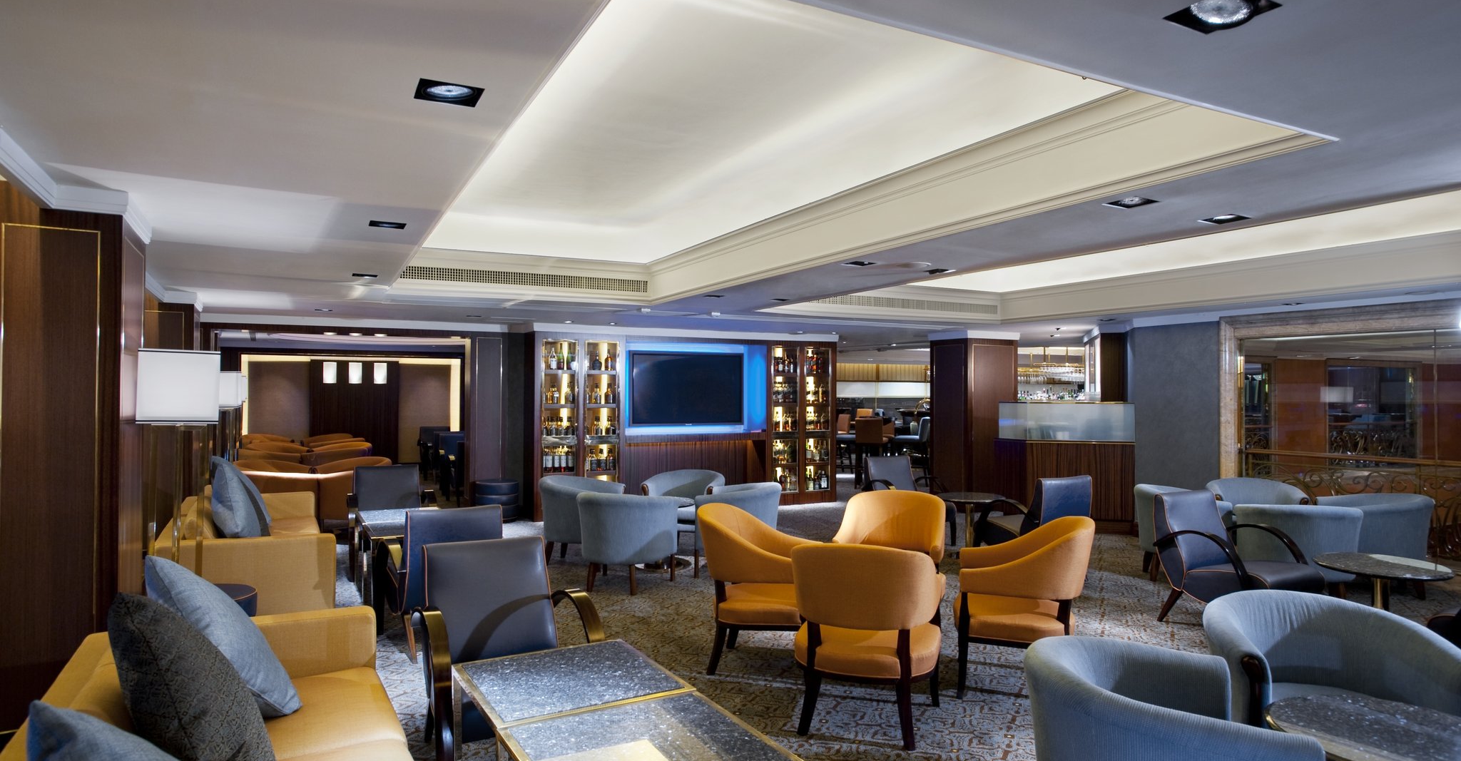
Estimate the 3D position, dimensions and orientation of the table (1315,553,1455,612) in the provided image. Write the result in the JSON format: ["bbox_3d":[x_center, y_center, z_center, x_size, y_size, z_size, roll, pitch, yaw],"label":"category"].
[{"bbox_3d":[3.490,1.284,4.420,0.698,0.532,0.698,0,-1,0],"label":"table"}]

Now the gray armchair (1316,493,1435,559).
[{"bbox_3d":[4.783,1.203,6.048,0.690,0.731,0.720,0,-1,24],"label":"gray armchair"}]

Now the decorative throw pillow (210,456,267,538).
[{"bbox_3d":[-3.437,0.822,5.617,0.180,0.560,0.560,-19,9,-29],"label":"decorative throw pillow"}]

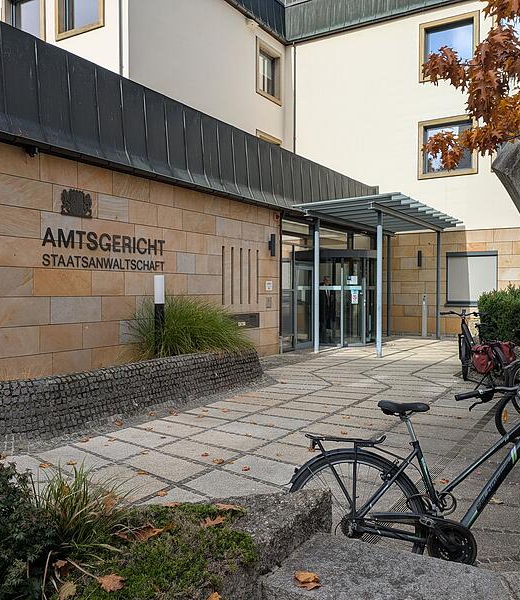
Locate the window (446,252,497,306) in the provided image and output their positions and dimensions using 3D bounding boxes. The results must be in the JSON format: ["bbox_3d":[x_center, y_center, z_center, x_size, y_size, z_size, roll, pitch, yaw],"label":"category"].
[{"bbox_3d":[6.714,-0.659,18.331,1.550,1.705,0.200,1,1,31],"label":"window"}]

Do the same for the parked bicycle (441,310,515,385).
[{"bbox_3d":[3.209,0.739,8.664,0.720,1.140,1.780,0,1,-5],"label":"parked bicycle"}]

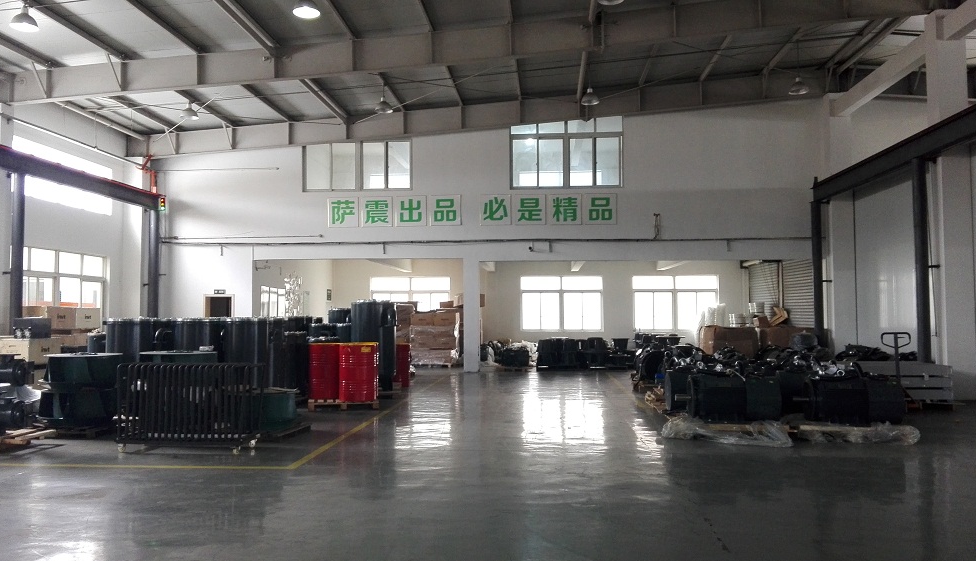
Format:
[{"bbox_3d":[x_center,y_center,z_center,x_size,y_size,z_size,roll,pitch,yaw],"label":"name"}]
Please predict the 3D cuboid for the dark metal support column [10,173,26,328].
[{"bbox_3d":[-9.198,0.018,13.973,0.220,4.252,0.220,0,-3,5],"label":"dark metal support column"}]

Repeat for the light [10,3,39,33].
[{"bbox_3d":[-7.424,-4.243,11.478,0.420,0.410,0.420,0,-3,5],"label":"light"}]

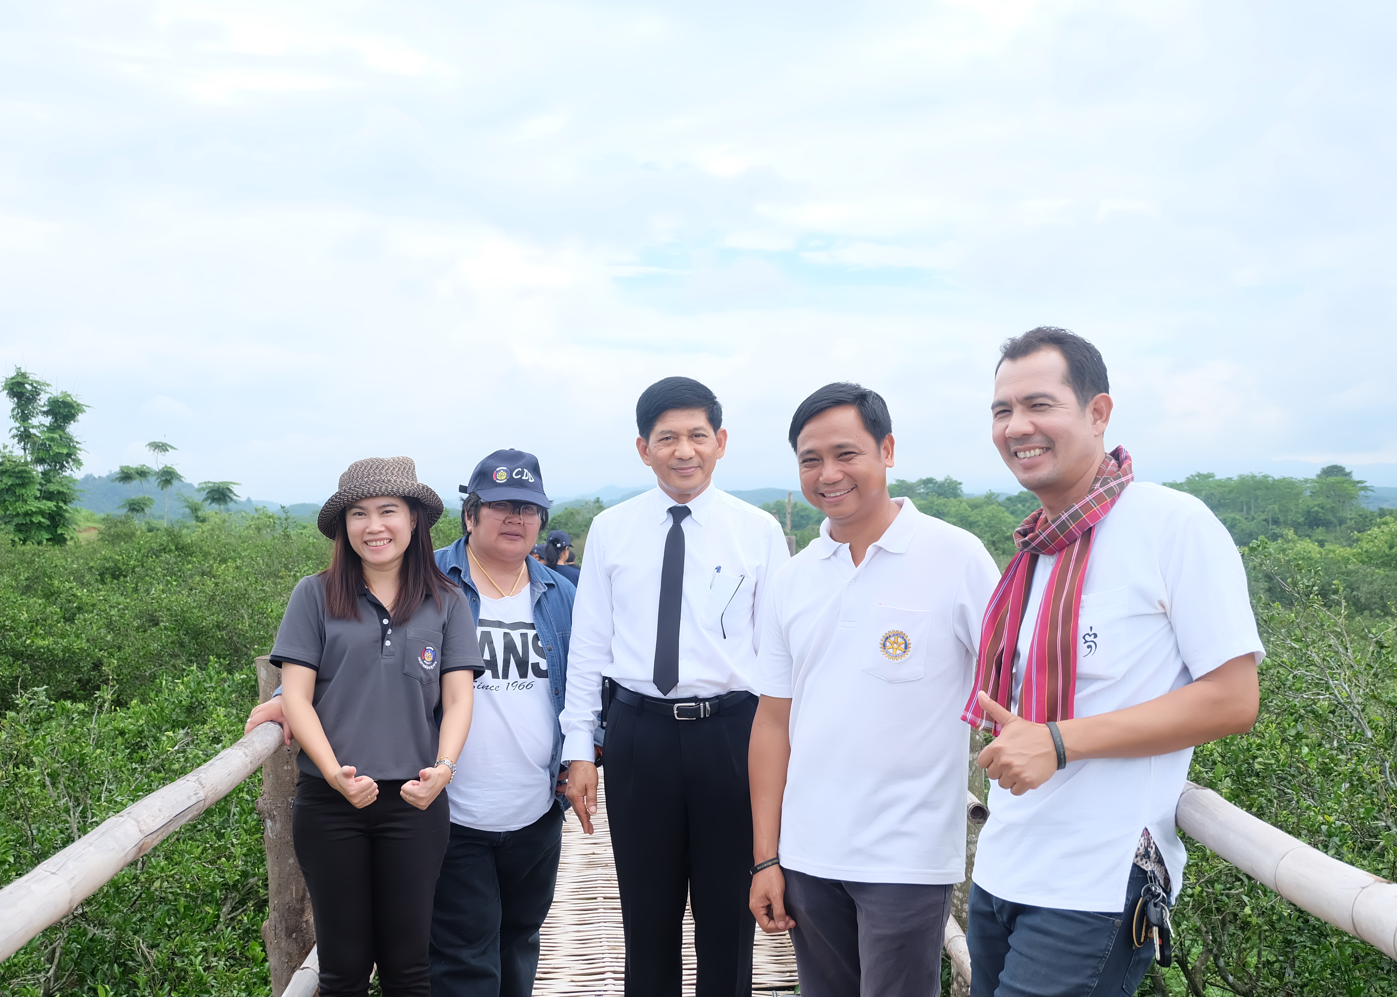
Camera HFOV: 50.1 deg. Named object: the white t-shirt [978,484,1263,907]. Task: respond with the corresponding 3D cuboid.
[{"bbox_3d":[0.620,0.289,2.200,0.340,0.630,0.480,0,0,-33],"label":"white t-shirt"}]

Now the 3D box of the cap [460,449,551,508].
[{"bbox_3d":[-0.420,-0.043,3.270,0.180,0.135,0.260,0,6,-29],"label":"cap"}]

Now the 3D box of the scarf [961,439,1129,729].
[{"bbox_3d":[0.497,0.130,2.130,0.270,0.410,0.250,0,0,-33],"label":"scarf"}]

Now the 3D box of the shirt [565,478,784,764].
[{"bbox_3d":[-0.028,0.254,3.100,0.520,0.580,0.270,0,0,0],"label":"shirt"}]

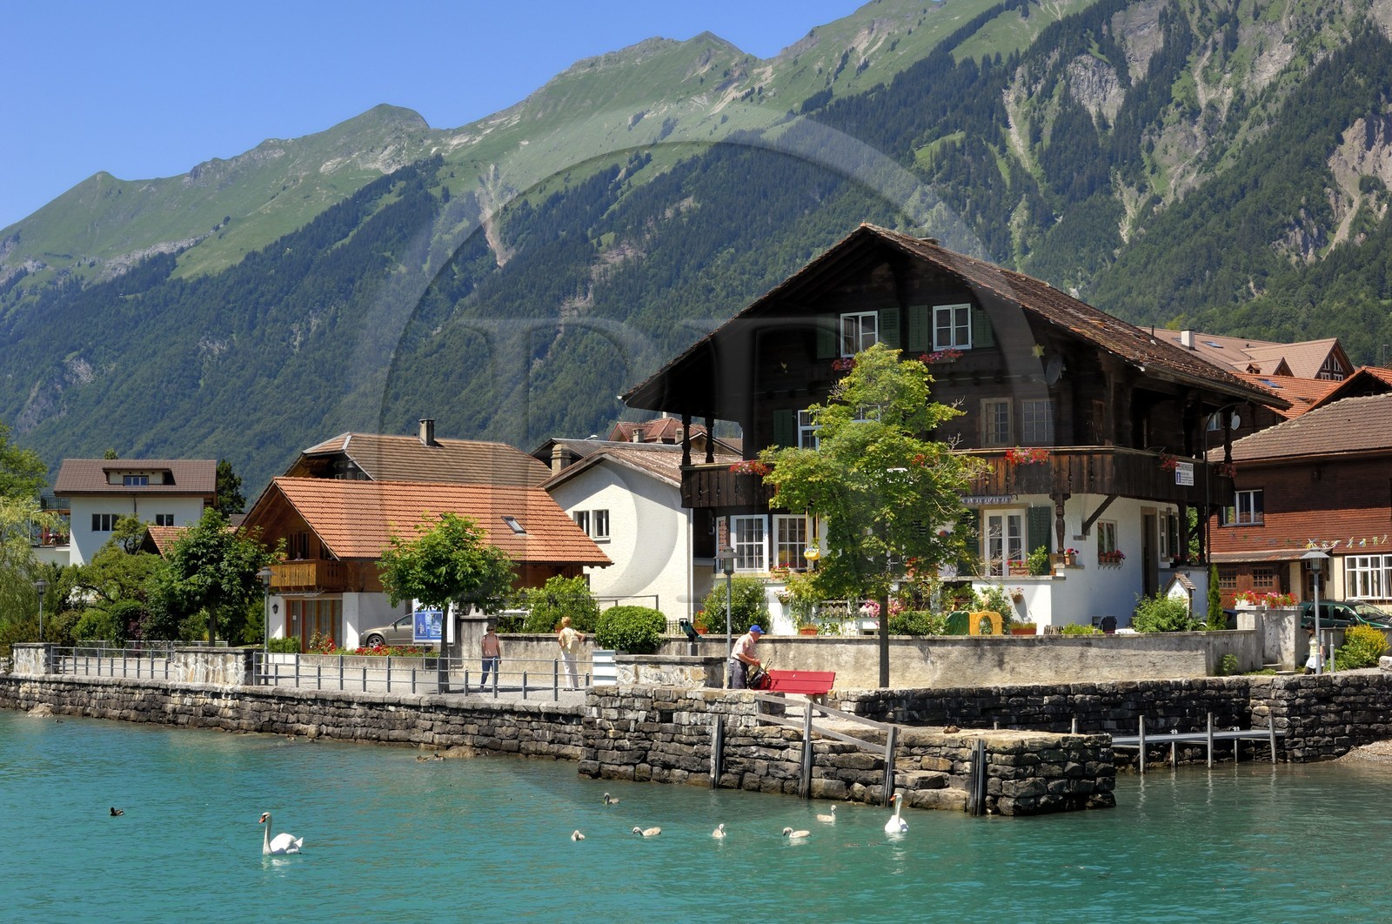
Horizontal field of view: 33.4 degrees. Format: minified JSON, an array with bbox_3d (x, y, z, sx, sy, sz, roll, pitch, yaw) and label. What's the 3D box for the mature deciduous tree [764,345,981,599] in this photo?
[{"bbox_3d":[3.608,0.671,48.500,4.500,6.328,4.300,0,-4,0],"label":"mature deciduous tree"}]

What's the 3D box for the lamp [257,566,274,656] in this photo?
[{"bbox_3d":[-12.178,4.631,65.584,0.570,3.300,0.570,0,-4,0],"label":"lamp"}]

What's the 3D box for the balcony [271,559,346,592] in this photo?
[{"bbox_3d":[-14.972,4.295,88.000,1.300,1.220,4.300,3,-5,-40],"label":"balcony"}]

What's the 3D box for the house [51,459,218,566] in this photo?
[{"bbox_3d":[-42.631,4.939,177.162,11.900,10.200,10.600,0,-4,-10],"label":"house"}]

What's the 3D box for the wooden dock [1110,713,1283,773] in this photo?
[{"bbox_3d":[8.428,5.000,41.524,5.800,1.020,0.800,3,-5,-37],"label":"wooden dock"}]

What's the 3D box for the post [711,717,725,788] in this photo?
[{"bbox_3d":[0.357,4.771,38.000,0.170,1.200,0.160,2,-4,27],"label":"post"}]

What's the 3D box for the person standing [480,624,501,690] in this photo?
[{"bbox_3d":[-4.949,4.689,55.500,0.520,1.583,0.420,-1,-4,9],"label":"person standing"}]

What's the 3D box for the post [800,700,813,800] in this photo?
[{"bbox_3d":[1.664,4.348,34.909,0.160,1.470,0.160,2,-5,-35],"label":"post"}]

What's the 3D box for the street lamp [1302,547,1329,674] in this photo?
[{"bbox_3d":[13.417,3.500,50.013,0.600,3.300,0.600,0,-4,0],"label":"street lamp"}]

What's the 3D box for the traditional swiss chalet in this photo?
[{"bbox_3d":[7.598,-0.414,64.446,14.454,10.727,12.672,-2,-4,30],"label":"traditional swiss chalet"}]

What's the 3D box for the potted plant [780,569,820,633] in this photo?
[{"bbox_3d":[2.712,3.635,60.500,1.000,1.680,0.850,-2,-5,25],"label":"potted plant"}]

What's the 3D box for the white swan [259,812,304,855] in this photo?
[{"bbox_3d":[-5.637,5.033,31.503,0.680,0.580,0.350,3,-5,-42],"label":"white swan"}]

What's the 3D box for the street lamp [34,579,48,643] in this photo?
[{"bbox_3d":[-20.604,5.165,73.004,0.480,2.980,0.480,0,-4,0],"label":"street lamp"}]

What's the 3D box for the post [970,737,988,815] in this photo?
[{"bbox_3d":[4.417,4.948,36.301,0.170,1.220,0.220,7,-8,-32],"label":"post"}]

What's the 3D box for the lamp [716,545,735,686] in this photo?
[{"bbox_3d":[0.623,3.136,45.000,0.500,3.020,0.500,0,-4,0],"label":"lamp"}]

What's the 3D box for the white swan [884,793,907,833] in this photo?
[{"bbox_3d":[2.542,4.481,29.617,0.320,0.510,0.640,-2,-4,20],"label":"white swan"}]

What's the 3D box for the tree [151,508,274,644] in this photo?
[{"bbox_3d":[-13.326,3.671,63.993,3.400,4.700,3.300,0,-4,0],"label":"tree"}]

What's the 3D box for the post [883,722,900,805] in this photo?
[{"bbox_3d":[3.239,5.041,38.439,0.170,1.330,0.160,8,-7,-32],"label":"post"}]

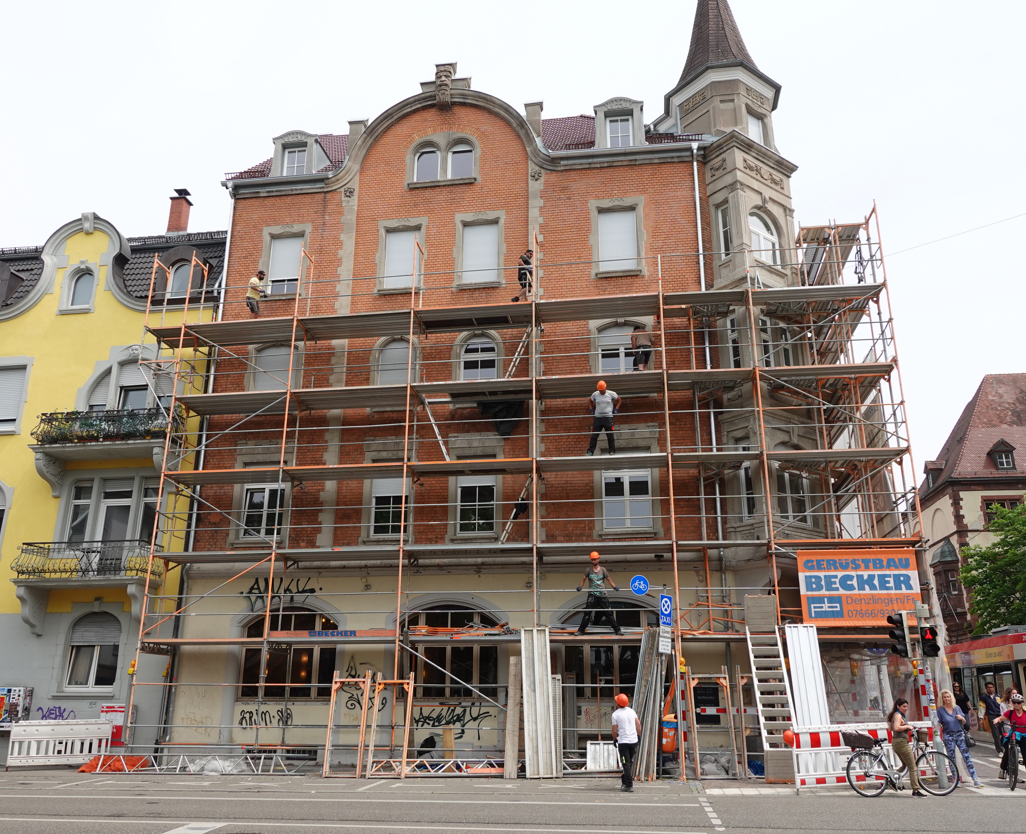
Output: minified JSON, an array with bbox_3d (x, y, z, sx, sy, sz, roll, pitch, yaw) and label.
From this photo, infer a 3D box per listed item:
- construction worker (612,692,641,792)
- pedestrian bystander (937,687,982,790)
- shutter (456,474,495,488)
[{"bbox_3d":[2.145,6.157,15.841,0.570,1.760,0.450,1,-18,-3],"label":"construction worker"},{"bbox_3d":[8.241,5.884,15.388,0.620,1.671,0.380,-9,-20,25],"label":"pedestrian bystander"},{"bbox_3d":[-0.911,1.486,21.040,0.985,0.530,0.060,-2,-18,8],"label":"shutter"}]

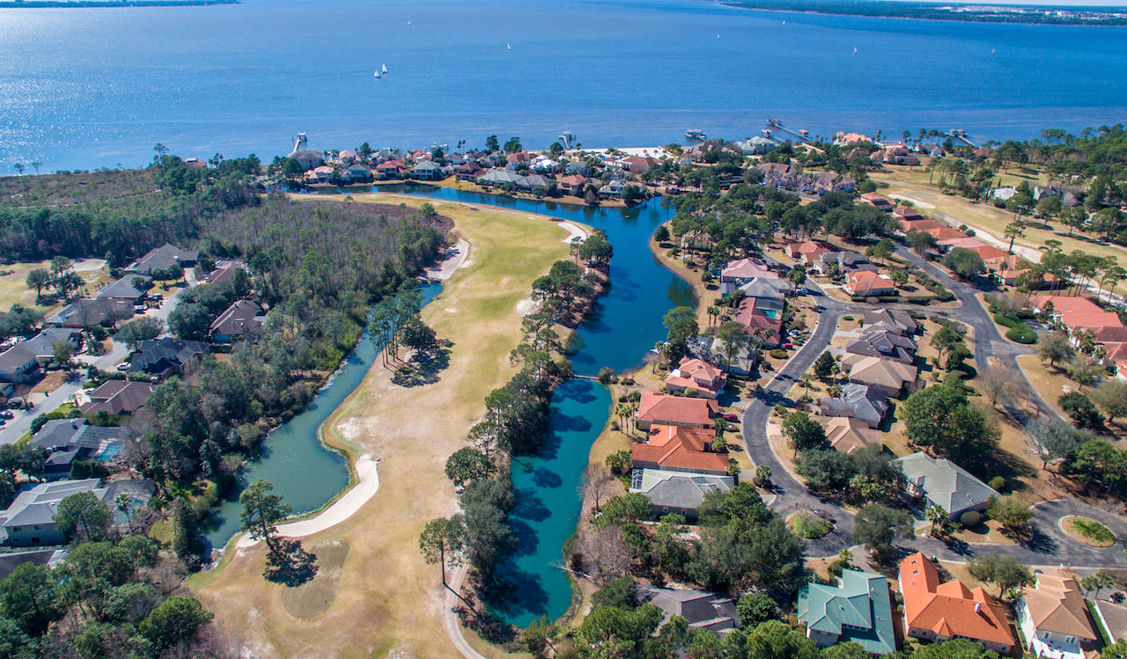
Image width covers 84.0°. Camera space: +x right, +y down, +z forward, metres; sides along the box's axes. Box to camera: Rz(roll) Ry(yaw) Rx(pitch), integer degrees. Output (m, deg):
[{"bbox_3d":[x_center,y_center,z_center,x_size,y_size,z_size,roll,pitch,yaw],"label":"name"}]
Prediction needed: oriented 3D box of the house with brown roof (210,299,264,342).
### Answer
[{"bbox_3d":[-124.480,-3.910,242.130,16.000,7.200,25.000,0,28,0],"label":"house with brown roof"}]

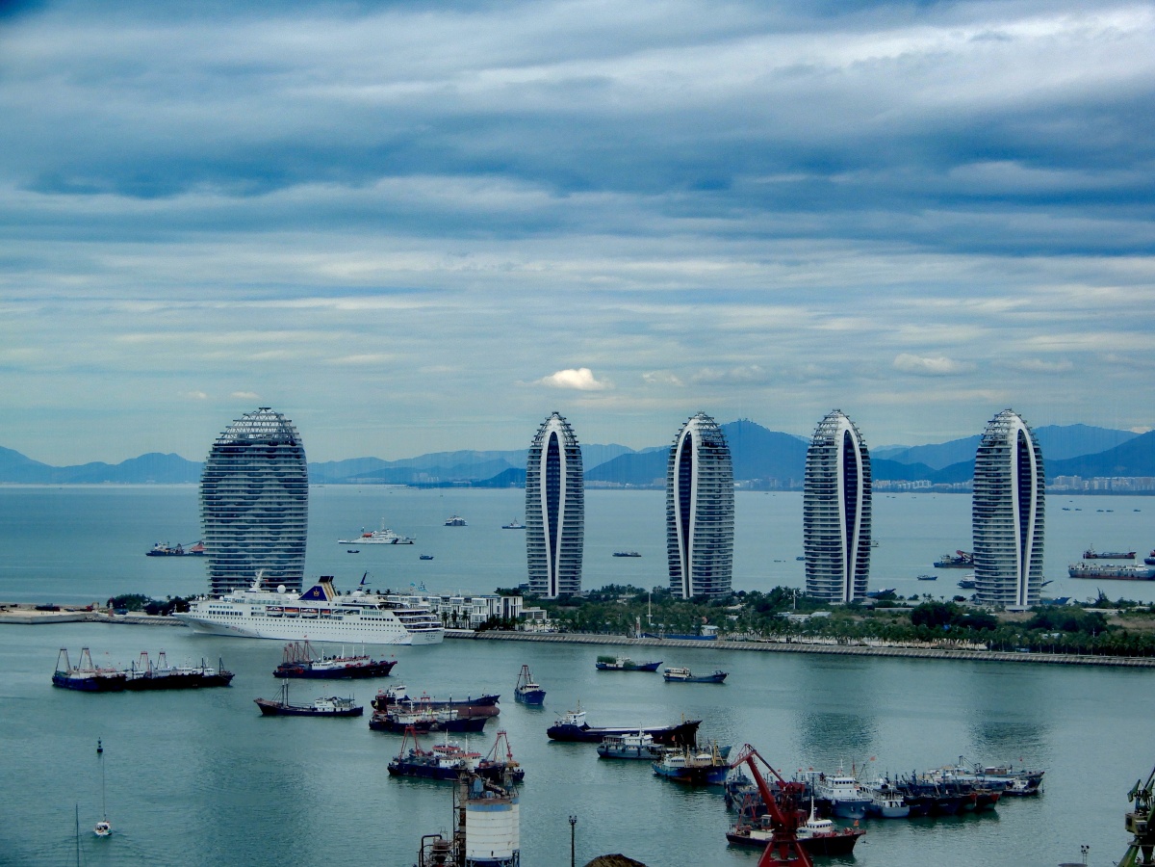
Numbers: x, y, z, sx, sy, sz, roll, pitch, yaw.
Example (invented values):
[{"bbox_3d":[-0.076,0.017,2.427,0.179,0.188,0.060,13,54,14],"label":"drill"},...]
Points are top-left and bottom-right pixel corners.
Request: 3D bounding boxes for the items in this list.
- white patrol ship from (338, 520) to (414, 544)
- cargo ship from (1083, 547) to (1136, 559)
[{"bbox_3d":[-229.261,112.486,3240.000,89.500,28.000,12.500,0,-1,10],"label":"white patrol ship"},{"bbox_3d":[506.720,113.164,2700.000,51.000,12.500,9.000,0,-1,4],"label":"cargo ship"}]

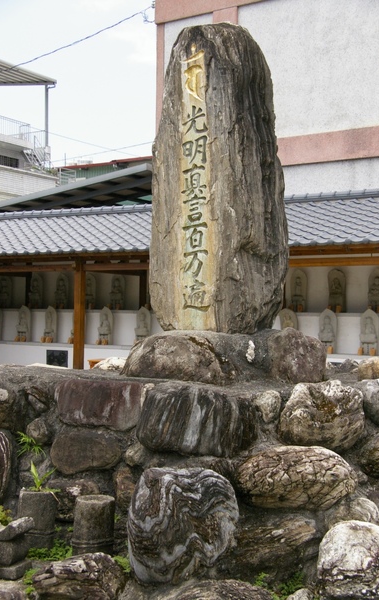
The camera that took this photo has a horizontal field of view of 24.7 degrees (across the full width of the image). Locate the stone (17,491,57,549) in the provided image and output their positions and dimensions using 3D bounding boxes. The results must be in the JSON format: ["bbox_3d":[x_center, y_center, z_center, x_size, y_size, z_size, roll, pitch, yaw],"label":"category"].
[{"bbox_3d":[-0.839,1.204,4.750,0.210,0.300,0.210,0,0,0],"label":"stone"}]

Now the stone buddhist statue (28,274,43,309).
[{"bbox_3d":[-2.641,-0.163,14.900,0.235,0.610,0.170,0,0,29],"label":"stone buddhist statue"}]

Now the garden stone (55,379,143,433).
[{"bbox_3d":[-0.514,0.609,5.000,0.510,0.320,0.320,0,0,0],"label":"garden stone"}]

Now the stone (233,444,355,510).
[{"bbox_3d":[0.599,0.984,4.800,0.640,0.340,0.420,0,0,8],"label":"stone"}]

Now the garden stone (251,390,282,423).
[{"bbox_3d":[0.489,0.676,5.500,0.200,0.200,0.180,0,0,0],"label":"garden stone"}]

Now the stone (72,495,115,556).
[{"bbox_3d":[-0.516,1.219,4.650,0.220,0.330,0.220,0,0,0],"label":"stone"}]

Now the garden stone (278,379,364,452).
[{"bbox_3d":[0.762,0.667,5.000,0.460,0.390,0.380,0,0,10],"label":"garden stone"}]

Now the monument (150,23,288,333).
[{"bbox_3d":[0.191,-0.759,5.500,0.760,1.930,0.580,0,0,26],"label":"monument"}]

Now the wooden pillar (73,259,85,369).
[{"bbox_3d":[-1.713,0.442,13.420,0.125,2.170,0.125,0,0,30],"label":"wooden pillar"}]

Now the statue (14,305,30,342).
[{"bbox_3d":[-3.339,0.485,17.366,0.280,0.720,0.170,0,0,31],"label":"statue"}]

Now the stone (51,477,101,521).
[{"bbox_3d":[-0.625,1.094,4.750,0.290,0.240,0.240,0,0,0],"label":"stone"}]

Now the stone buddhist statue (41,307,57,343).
[{"bbox_3d":[-2.739,0.481,17.001,0.280,0.720,0.170,0,0,31],"label":"stone buddhist statue"}]

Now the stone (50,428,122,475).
[{"bbox_3d":[-0.595,0.875,5.000,0.390,0.250,0.300,0,0,15],"label":"stone"}]

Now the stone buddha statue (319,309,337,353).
[{"bbox_3d":[1.982,0.456,12.410,0.250,0.640,0.160,0,0,30],"label":"stone buddha statue"}]

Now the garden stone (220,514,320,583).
[{"bbox_3d":[0.420,1.315,4.600,0.550,0.380,0.360,0,0,0],"label":"garden stone"}]

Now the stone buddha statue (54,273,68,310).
[{"bbox_3d":[-2.569,-0.171,17.403,0.280,0.720,0.170,0,0,31],"label":"stone buddha statue"}]

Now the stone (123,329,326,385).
[{"bbox_3d":[0.208,0.340,5.300,1.150,0.310,0.700,0,0,22],"label":"stone"}]

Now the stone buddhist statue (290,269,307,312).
[{"bbox_3d":[1.588,-0.137,12.500,0.235,0.620,0.170,0,0,29],"label":"stone buddhist statue"}]

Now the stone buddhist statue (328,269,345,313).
[{"bbox_3d":[2.085,-0.134,12.200,0.240,0.620,0.170,0,0,29],"label":"stone buddhist statue"}]

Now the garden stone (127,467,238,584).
[{"bbox_3d":[-0.036,1.146,4.400,0.560,0.580,0.420,0,0,0],"label":"garden stone"}]

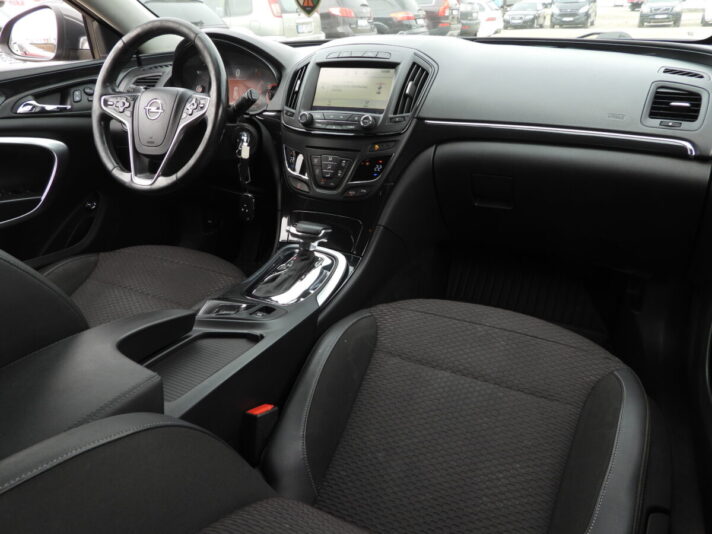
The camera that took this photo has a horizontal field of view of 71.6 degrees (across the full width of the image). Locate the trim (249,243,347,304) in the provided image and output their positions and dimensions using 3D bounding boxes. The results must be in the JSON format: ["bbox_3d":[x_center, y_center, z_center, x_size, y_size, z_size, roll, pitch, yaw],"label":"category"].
[{"bbox_3d":[-0.128,0.014,1.017,0.185,0.038,0.190,10,42,22],"label":"trim"}]

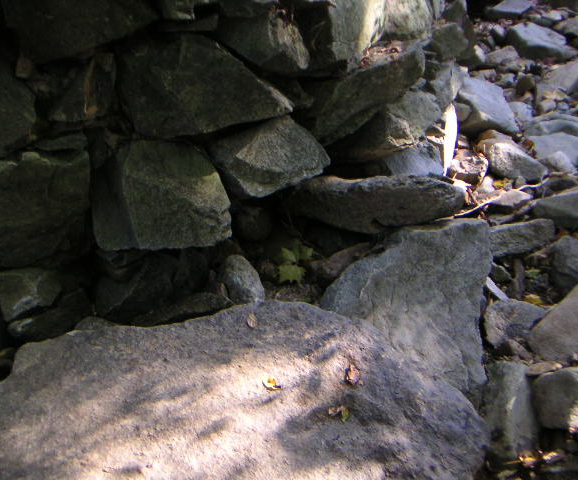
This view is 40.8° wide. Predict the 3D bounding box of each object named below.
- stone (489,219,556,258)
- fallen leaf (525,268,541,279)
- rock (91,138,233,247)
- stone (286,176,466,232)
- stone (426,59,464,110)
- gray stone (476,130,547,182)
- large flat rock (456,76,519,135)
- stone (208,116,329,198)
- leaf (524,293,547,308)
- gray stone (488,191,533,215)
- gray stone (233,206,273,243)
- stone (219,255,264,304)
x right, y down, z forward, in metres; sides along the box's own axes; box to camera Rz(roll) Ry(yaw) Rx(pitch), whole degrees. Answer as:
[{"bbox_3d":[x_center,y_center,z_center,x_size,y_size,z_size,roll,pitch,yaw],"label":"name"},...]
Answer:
[{"bbox_3d":[0.835,-0.007,2.780,0.230,0.100,0.140,-10,30,-18],"label":"stone"},{"bbox_3d":[0.844,0.116,2.680,0.050,0.018,0.035,0,28,0],"label":"fallen leaf"},{"bbox_3d":[-0.361,-0.135,2.250,0.360,0.260,0.260,-4,26,-7],"label":"rock"},{"bbox_3d":[0.270,-0.117,2.450,0.530,0.140,0.220,4,26,7],"label":"stone"},{"bbox_3d":[0.764,-0.757,3.800,0.150,0.190,0.160,-10,30,-18],"label":"stone"},{"bbox_3d":[0.972,-0.368,3.400,0.280,0.150,0.180,18,33,30],"label":"gray stone"},{"bbox_3d":[0.985,-0.665,3.850,0.220,0.200,0.300,-12,30,-22],"label":"large flat rock"},{"bbox_3d":[-0.068,-0.267,2.450,0.350,0.180,0.270,-10,30,-18],"label":"stone"},{"bbox_3d":[0.803,0.197,2.530,0.070,0.025,0.050,0,28,0],"label":"leaf"},{"bbox_3d":[0.813,-0.139,2.850,0.155,0.055,0.100,9,27,18],"label":"gray stone"},{"bbox_3d":[-0.109,-0.049,2.420,0.120,0.100,0.100,0,26,0],"label":"gray stone"},{"bbox_3d":[-0.133,0.111,2.200,0.115,0.120,0.100,0,26,0],"label":"stone"}]

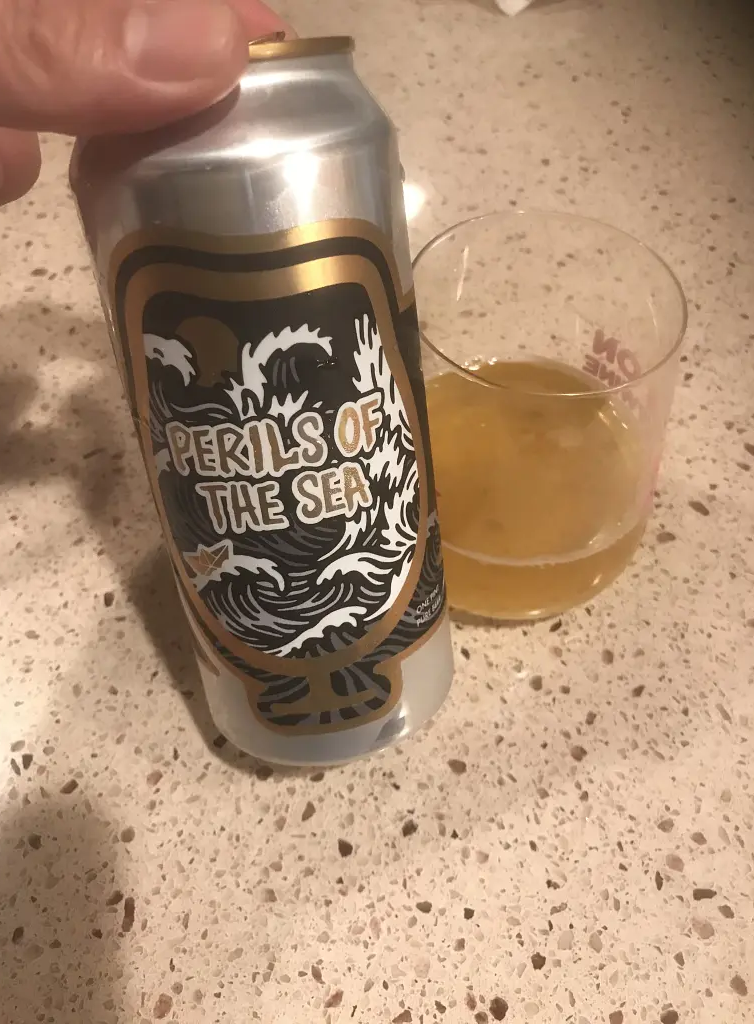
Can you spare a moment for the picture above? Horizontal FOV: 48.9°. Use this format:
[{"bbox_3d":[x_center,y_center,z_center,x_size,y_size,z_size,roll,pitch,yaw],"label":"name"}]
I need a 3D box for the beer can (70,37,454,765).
[{"bbox_3d":[-0.021,-0.018,0.195,0.066,0.157,0.066,-6,28,3],"label":"beer can"}]

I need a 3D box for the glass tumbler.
[{"bbox_3d":[0.041,-0.024,0.239,0.085,0.097,0.085,-1,54,1],"label":"glass tumbler"}]

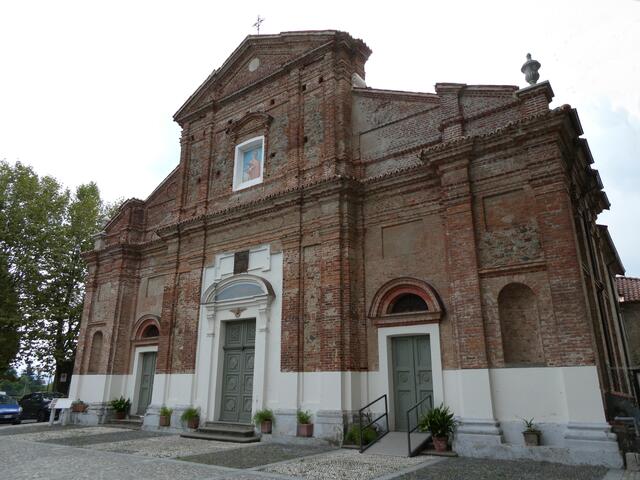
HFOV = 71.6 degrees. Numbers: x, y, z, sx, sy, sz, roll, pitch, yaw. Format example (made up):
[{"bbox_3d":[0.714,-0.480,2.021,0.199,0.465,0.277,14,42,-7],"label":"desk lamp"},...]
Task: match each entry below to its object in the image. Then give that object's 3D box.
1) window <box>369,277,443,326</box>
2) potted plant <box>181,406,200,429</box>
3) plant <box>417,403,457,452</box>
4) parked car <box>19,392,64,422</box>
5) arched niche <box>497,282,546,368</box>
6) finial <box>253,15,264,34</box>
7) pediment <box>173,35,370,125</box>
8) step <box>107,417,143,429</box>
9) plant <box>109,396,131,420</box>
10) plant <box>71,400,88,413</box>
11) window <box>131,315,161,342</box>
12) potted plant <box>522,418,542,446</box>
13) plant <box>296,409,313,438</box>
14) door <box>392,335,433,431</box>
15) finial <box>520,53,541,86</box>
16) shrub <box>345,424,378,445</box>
[{"bbox_3d":[2.556,1.830,13.241,2.360,1.370,0.370,-12,-22,33],"label":"window"},{"bbox_3d":[-4.468,6.111,15.312,0.662,0.681,0.662,-12,-21,34],"label":"potted plant"},{"bbox_3d":[2.927,4.668,11.005,0.820,1.040,0.820,-12,-22,33],"label":"plant"},{"bbox_3d":[-15.178,9.198,24.723,4.000,1.420,1.720,-12,-22,33],"label":"parked car"},{"bbox_3d":[4.769,1.994,10.474,0.896,1.926,0.358,-12,-21,34],"label":"arched niche"},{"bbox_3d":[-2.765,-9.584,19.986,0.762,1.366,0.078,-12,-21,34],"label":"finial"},{"bbox_3d":[-2.840,-7.452,19.186,9.520,2.800,0.986,-12,-21,34],"label":"pediment"},{"bbox_3d":[-7.816,7.592,18.446,2.800,0.300,0.950,-12,-22,33],"label":"step"},{"bbox_3d":[-8.606,7.218,19.049,0.861,0.936,0.861,-12,-21,34],"label":"plant"},{"bbox_3d":[-10.849,7.511,20.016,0.800,0.500,0.500,-12,-22,33],"label":"plant"},{"bbox_3d":[-7.699,4.039,20.130,2.360,1.350,0.370,-12,-22,33],"label":"window"},{"bbox_3d":[4.534,4.097,9.471,0.385,0.538,0.385,-12,-21,34],"label":"potted plant"},{"bbox_3d":[-0.440,5.200,12.612,0.454,0.769,0.454,-12,-21,34],"label":"plant"},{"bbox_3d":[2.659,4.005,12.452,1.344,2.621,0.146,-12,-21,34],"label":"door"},{"bbox_3d":[5.948,-4.737,12.463,0.500,1.180,0.500,-12,-22,33],"label":"finial"},{"bbox_3d":[1.137,5.346,12.164,0.928,0.534,0.616,-12,-21,34],"label":"shrub"}]

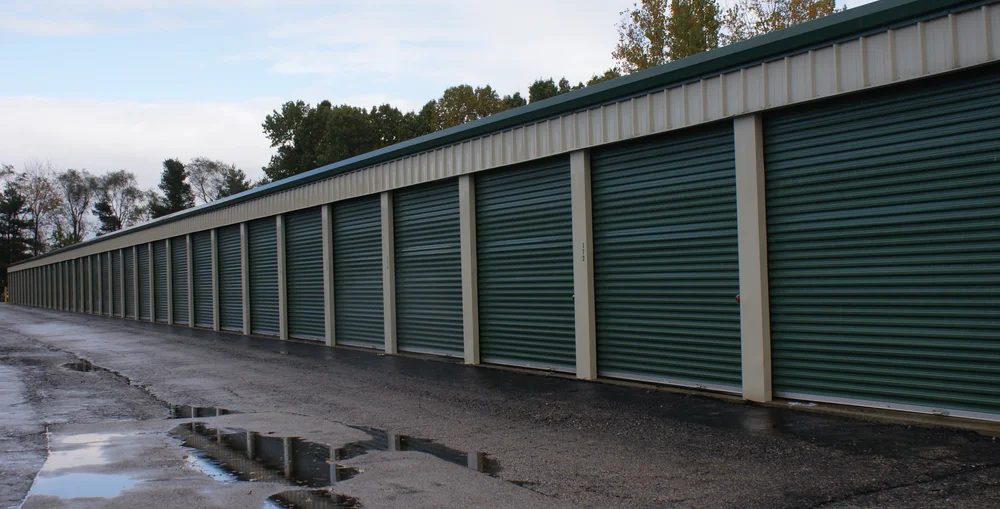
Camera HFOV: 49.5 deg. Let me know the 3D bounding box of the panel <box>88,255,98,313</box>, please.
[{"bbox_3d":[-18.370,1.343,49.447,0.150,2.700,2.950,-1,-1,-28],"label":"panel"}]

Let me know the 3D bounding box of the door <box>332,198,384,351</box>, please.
[{"bbox_3d":[-2.546,0.352,19.794,0.120,2.660,2.740,-1,-1,-28],"label":"door"}]

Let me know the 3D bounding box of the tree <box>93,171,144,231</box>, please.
[{"bbox_3d":[-39.206,-2.289,111.908,5.639,12.782,5.639,-1,-1,-19],"label":"tree"}]

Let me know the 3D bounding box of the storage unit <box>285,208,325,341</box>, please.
[{"bbox_3d":[-3.979,0.427,22.469,0.080,2.650,2.730,-1,-1,-28],"label":"storage unit"}]

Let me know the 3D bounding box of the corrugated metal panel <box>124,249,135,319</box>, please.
[{"bbox_3d":[-14.036,1.103,41.287,0.120,2.660,2.740,-1,-1,-28],"label":"corrugated metal panel"}]

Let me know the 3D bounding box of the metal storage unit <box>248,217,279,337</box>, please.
[{"bbox_3d":[-5.416,0.521,25.155,0.080,2.650,2.730,-1,-1,-28],"label":"metal storage unit"}]

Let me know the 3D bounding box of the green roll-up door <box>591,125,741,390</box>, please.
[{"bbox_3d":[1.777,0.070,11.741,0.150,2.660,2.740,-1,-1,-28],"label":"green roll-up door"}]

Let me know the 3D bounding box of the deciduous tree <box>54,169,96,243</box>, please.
[{"bbox_3d":[-44.527,-2.375,113.903,4.415,13.339,4.415,-1,-1,-21],"label":"deciduous tree"}]

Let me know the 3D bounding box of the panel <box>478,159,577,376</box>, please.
[{"bbox_3d":[0.349,0.145,14.419,0.120,2.650,2.730,-1,-1,-28],"label":"panel"}]

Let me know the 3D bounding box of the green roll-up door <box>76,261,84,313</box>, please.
[{"bbox_3d":[-21.218,1.573,54.721,0.120,2.660,2.740,-1,-1,-28],"label":"green roll-up door"}]

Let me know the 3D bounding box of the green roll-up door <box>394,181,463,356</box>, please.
[{"bbox_3d":[-1.105,0.239,17.096,0.080,2.650,2.730,-1,-1,-28],"label":"green roll-up door"}]

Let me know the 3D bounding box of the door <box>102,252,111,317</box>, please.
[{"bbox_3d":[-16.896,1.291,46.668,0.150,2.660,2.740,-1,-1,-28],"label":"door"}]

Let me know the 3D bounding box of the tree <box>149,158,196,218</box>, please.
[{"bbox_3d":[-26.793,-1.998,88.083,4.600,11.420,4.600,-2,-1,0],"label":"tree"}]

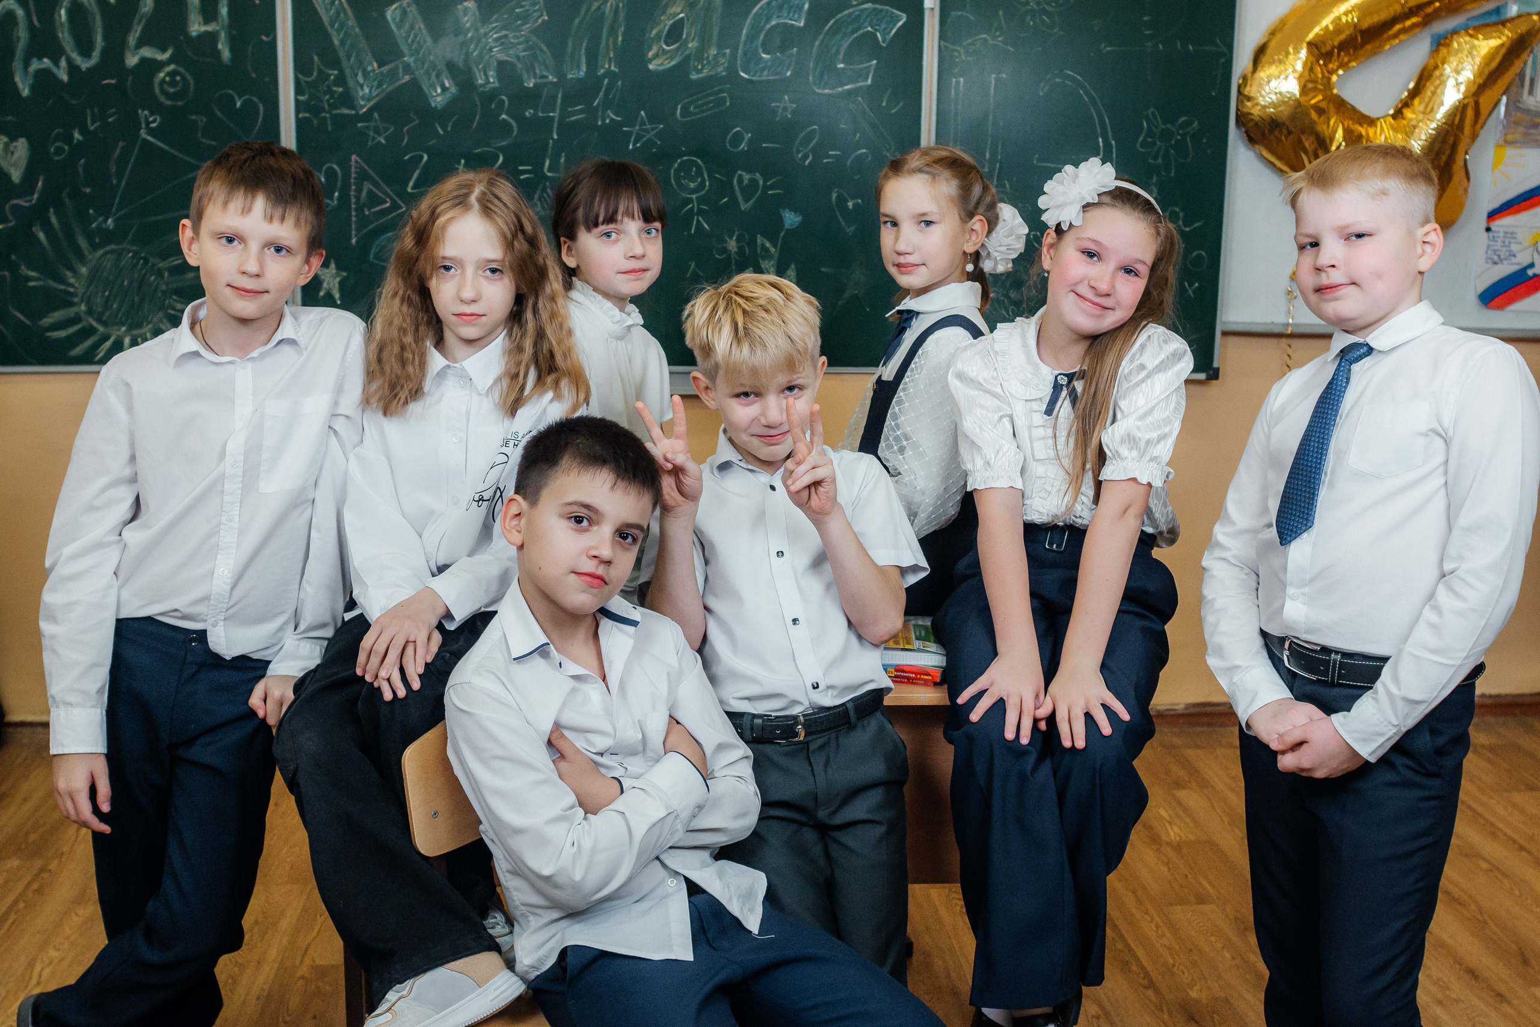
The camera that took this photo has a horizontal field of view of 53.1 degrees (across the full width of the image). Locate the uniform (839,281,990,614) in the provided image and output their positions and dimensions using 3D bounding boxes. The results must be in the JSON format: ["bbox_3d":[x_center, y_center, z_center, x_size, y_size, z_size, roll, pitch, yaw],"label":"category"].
[{"bbox_3d":[0.227,-0.049,2.327,0.260,0.600,0.300,-6,10,-38],"label":"uniform"}]

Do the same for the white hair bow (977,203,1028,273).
[{"bbox_3d":[0.350,-0.417,2.340,0.075,0.110,0.095,-6,11,-39],"label":"white hair bow"}]

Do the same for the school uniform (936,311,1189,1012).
[{"bbox_3d":[0.376,0.180,2.047,0.340,0.880,0.500,2,9,13],"label":"school uniform"}]

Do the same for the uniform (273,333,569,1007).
[{"bbox_3d":[-0.404,0.165,1.965,0.355,0.800,0.520,1,8,2],"label":"uniform"}]

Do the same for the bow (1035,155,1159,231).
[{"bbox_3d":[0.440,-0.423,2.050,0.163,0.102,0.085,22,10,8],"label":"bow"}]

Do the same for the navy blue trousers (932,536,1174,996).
[{"bbox_3d":[0.367,0.330,2.059,0.330,0.580,0.490,2,9,13],"label":"navy blue trousers"}]

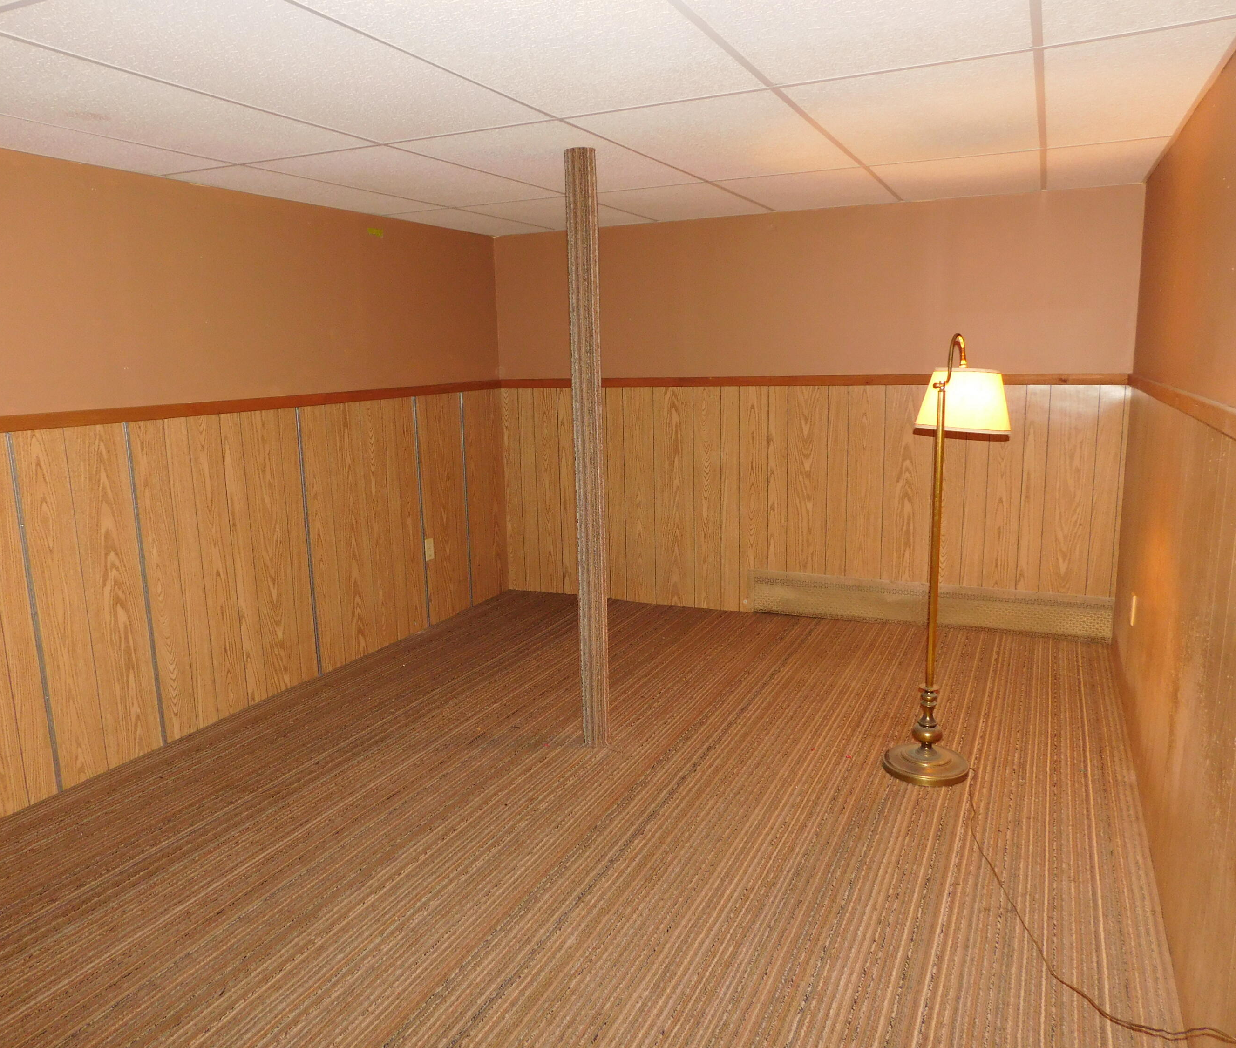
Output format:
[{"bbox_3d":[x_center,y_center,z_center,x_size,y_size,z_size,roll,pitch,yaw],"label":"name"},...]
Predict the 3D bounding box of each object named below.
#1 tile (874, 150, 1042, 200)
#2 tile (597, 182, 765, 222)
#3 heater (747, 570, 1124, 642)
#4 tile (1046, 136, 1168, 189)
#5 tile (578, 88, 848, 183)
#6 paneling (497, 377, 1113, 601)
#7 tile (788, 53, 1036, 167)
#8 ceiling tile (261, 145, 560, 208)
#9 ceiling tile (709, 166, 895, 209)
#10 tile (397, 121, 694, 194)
[{"bbox_3d":[1.382,-1.393,3.716,0.610,0.020,0.978,4,12,25],"label":"tile"},{"bbox_3d":[0.279,-1.450,4.205,0.602,0.020,0.934,4,12,25],"label":"tile"},{"bbox_3d":[1.458,0.398,4.525,1.682,0.226,0.065,4,12,25],"label":"heater"},{"bbox_3d":[1.820,-1.354,3.504,0.369,0.020,0.949,4,12,25],"label":"tile"},{"bbox_3d":[0.367,-1.231,2.993,0.610,0.020,1.219,4,12,25],"label":"tile"},{"bbox_3d":[0.789,-0.106,4.777,3.189,1.183,0.020,4,12,25],"label":"paneling"},{"bbox_3d":[0.921,-1.189,2.739,0.602,0.020,1.211,4,12,25],"label":"tile"},{"bbox_3d":[-0.739,-1.300,3.502,0.610,0.020,1.219,4,12,25],"label":"ceiling tile"},{"bbox_3d":[0.829,-1.427,3.970,0.610,0.020,0.978,4,12,25],"label":"ceiling tile"},{"bbox_3d":[-0.183,-1.259,3.247,0.607,0.020,1.211,4,12,25],"label":"tile"}]

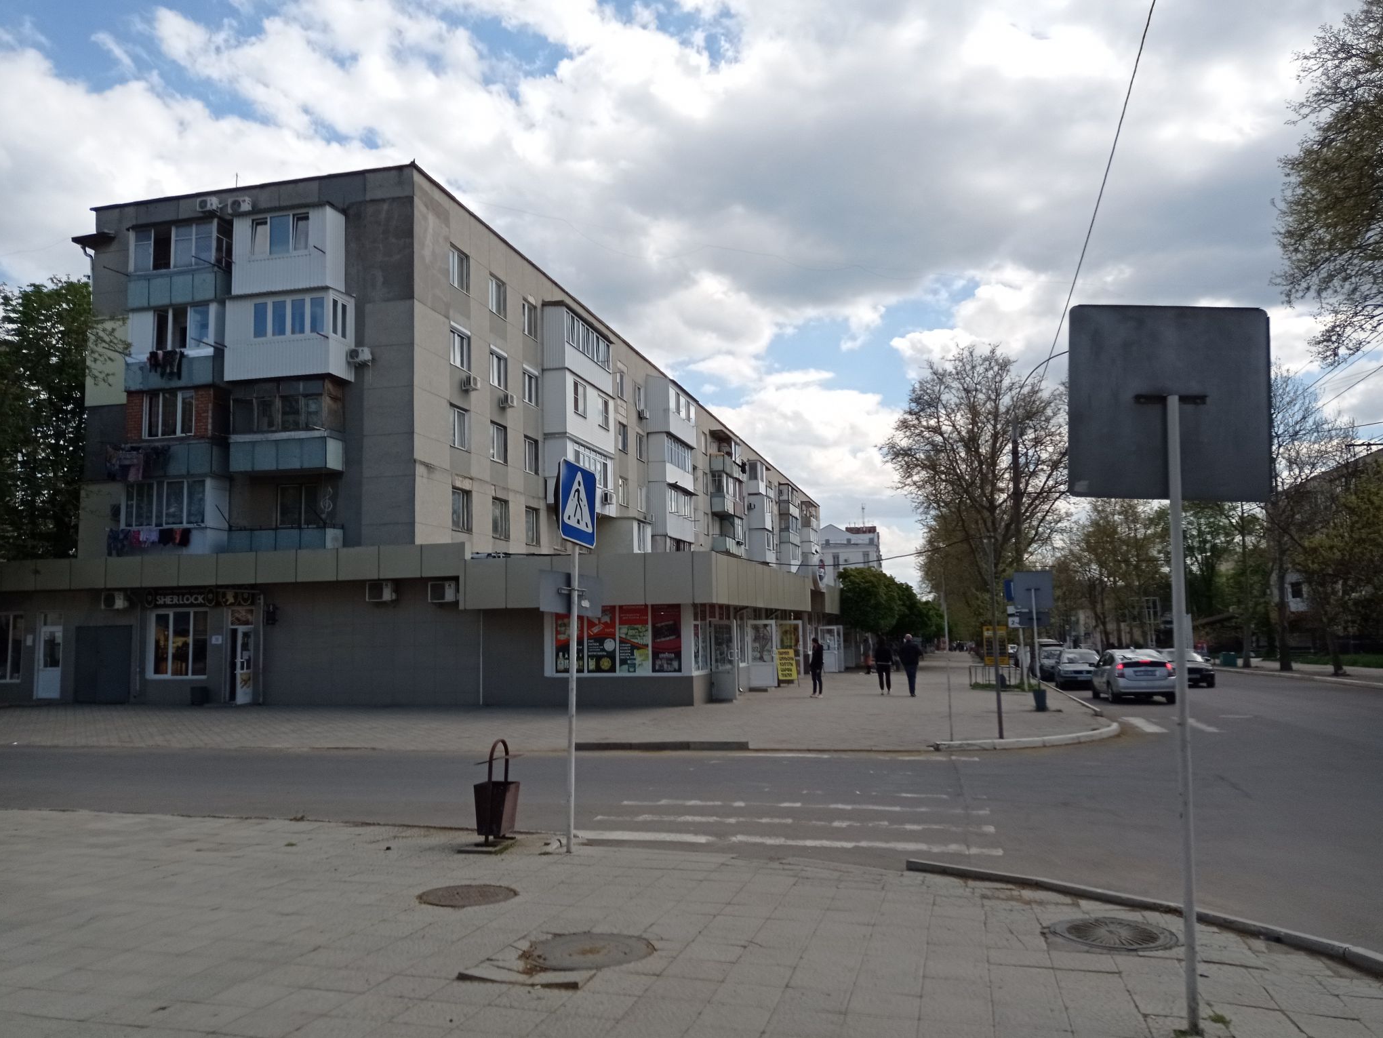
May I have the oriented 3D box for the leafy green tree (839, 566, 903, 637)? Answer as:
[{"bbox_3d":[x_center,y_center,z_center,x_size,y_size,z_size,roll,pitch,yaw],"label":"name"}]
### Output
[{"bbox_3d":[8.908,5.021,56.000,3.300,5.300,3.300,-2,-6,13],"label":"leafy green tree"}]

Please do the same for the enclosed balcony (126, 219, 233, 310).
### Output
[{"bbox_3d":[-16.017,-7.894,35.332,3.200,2.710,1.100,-3,-6,13],"label":"enclosed balcony"}]

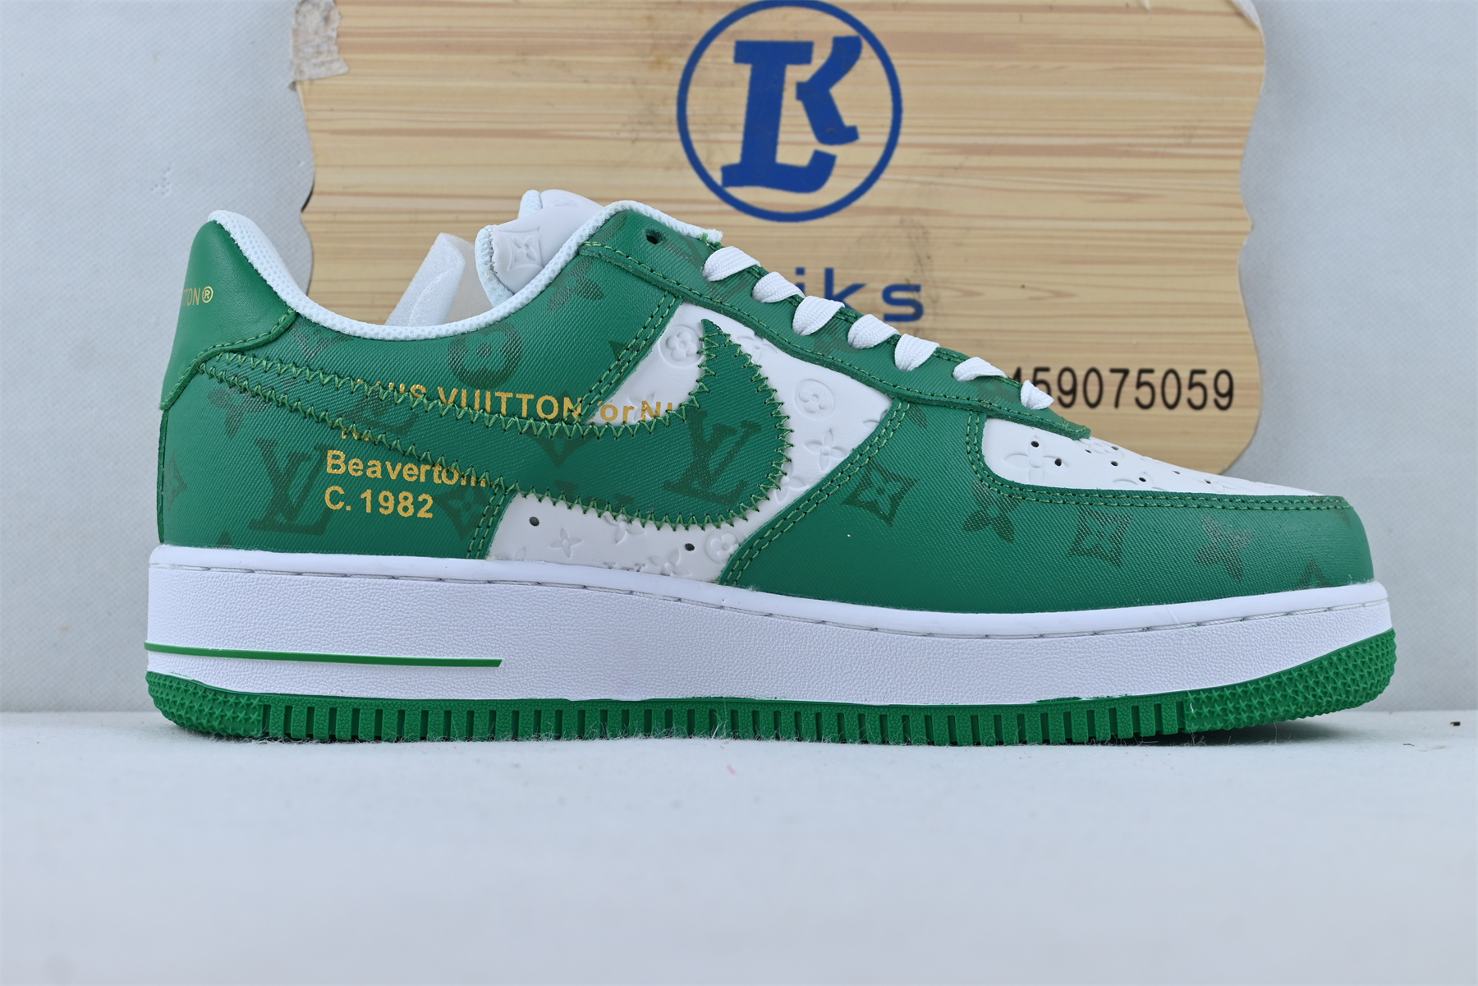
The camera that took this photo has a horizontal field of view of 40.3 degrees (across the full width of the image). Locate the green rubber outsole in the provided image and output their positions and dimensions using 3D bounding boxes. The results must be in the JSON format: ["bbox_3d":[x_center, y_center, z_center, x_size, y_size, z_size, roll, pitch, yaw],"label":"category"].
[{"bbox_3d":[0.007,0.045,0.483,0.294,0.025,0.107,0,-3,0],"label":"green rubber outsole"}]

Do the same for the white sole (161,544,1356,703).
[{"bbox_3d":[0.007,0.031,0.484,0.292,0.035,0.106,0,-3,0],"label":"white sole"}]

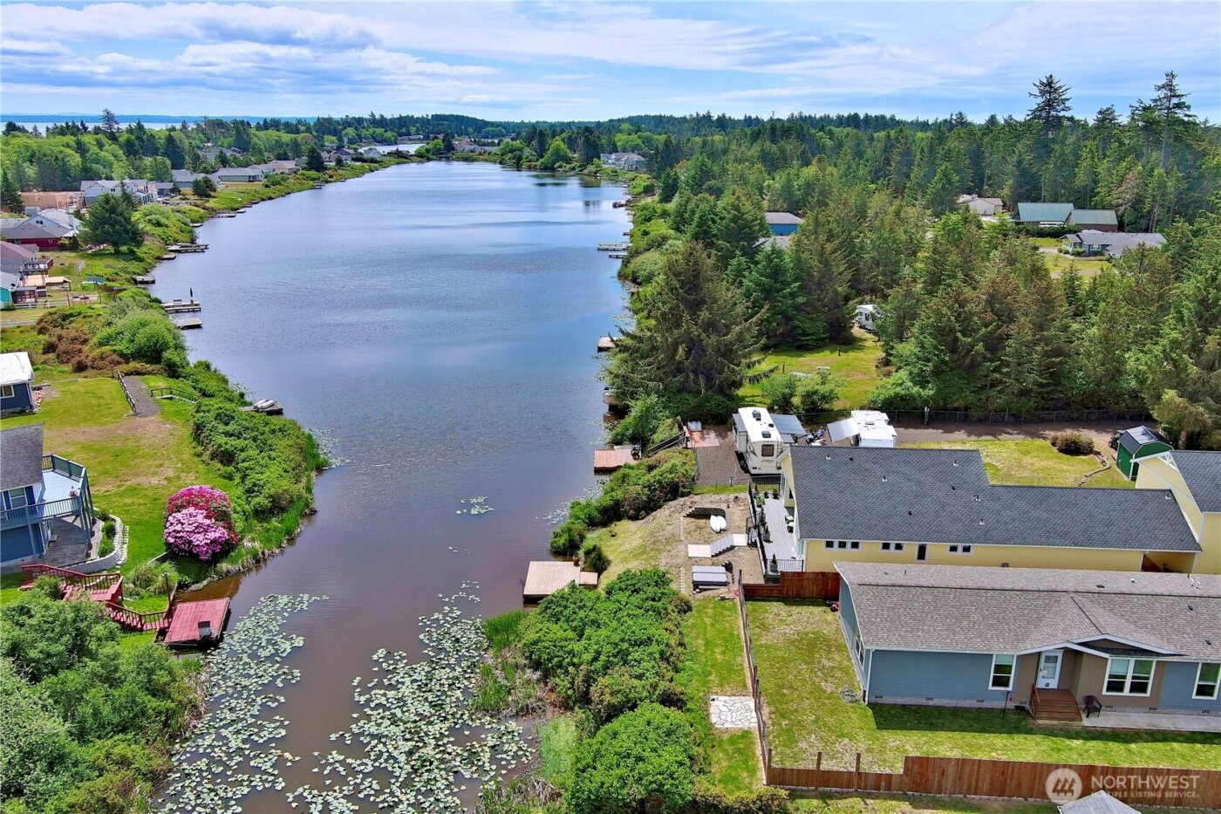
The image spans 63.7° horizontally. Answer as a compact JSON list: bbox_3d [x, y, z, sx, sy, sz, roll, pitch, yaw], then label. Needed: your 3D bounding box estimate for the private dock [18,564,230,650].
[{"bbox_3d":[-29.100,11.590,59.144,12.800,3.700,6.200,-1,16,-3],"label":"private dock"}]

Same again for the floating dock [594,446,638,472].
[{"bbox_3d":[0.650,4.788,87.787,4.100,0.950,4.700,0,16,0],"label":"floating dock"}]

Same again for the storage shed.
[{"bbox_3d":[42.235,3.677,77.441,3.150,3.400,3.750,3,17,10],"label":"storage shed"}]

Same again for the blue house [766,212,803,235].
[{"bbox_3d":[39.800,-43.629,235.013,14.000,5.600,10.000,0,16,0],"label":"blue house"}]

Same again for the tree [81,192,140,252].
[{"bbox_3d":[-103.800,-38.521,204.415,12.700,13.000,12.700,0,16,0],"label":"tree"}]

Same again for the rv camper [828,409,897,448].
[{"bbox_3d":[20.533,2.931,80.253,5.000,3.250,8.000,2,16,7],"label":"rv camper"}]

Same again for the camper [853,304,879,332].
[{"bbox_3d":[35.148,-11.508,129.987,2.500,3.000,7.000,-4,17,-12],"label":"camper"}]

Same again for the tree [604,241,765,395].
[{"bbox_3d":[7.700,-8.323,97.596,15.600,16.300,15.600,0,16,0],"label":"tree"}]

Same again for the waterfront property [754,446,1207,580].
[{"bbox_3d":[22.832,5.830,64.579,23.600,6.500,14.200,1,16,3],"label":"waterfront property"}]

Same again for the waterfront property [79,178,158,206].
[{"bbox_3d":[-160.000,-70.887,324.145,21.500,7.800,13.500,-1,16,-5],"label":"waterfront property"}]

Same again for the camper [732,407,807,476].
[{"bbox_3d":[13.250,2.656,81.014,5.500,3.350,10.000,0,16,1],"label":"camper"}]

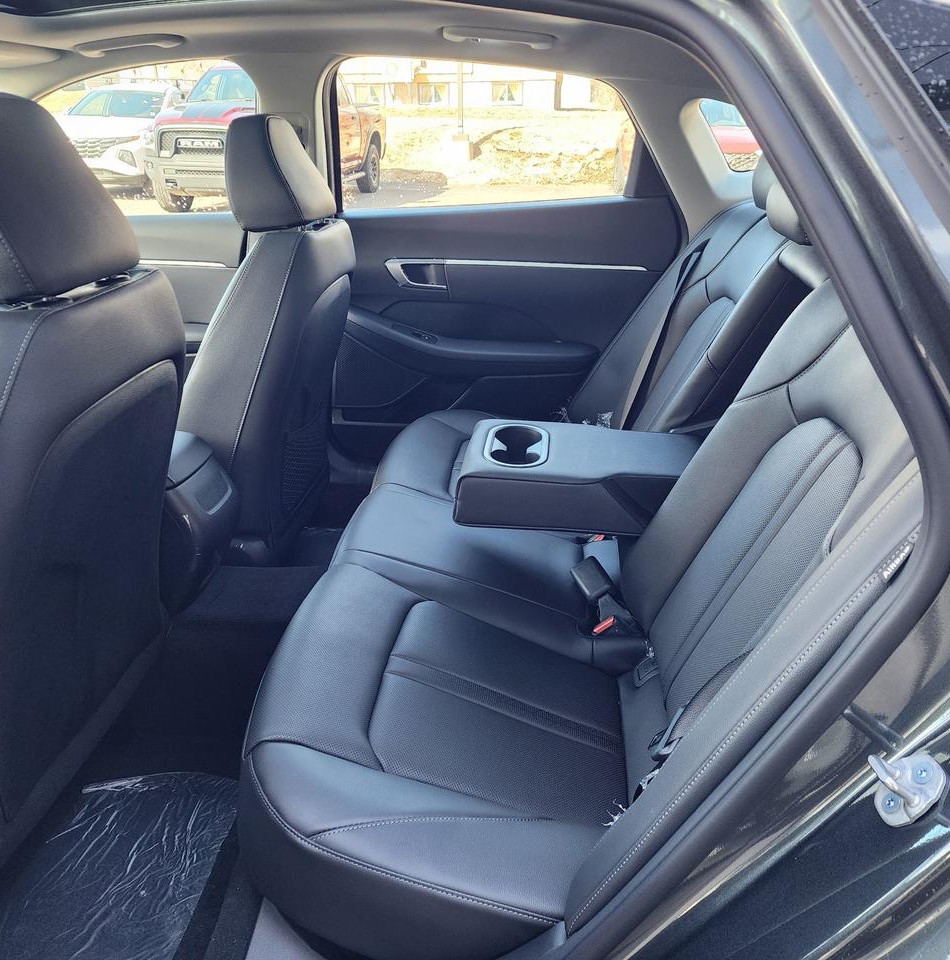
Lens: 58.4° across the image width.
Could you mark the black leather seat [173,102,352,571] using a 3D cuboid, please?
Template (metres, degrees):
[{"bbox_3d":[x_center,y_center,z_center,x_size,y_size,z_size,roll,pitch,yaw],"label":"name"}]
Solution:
[{"bbox_3d":[-0.676,-0.293,1.789,0.790,0.915,0.540,3,23,6],"label":"black leather seat"}]

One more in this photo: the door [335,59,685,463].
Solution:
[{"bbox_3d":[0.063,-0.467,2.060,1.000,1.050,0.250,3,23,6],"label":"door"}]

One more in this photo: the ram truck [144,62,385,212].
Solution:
[{"bbox_3d":[-3.022,-5.399,13.305,2.080,1.960,5.820,4,23,8],"label":"ram truck"}]

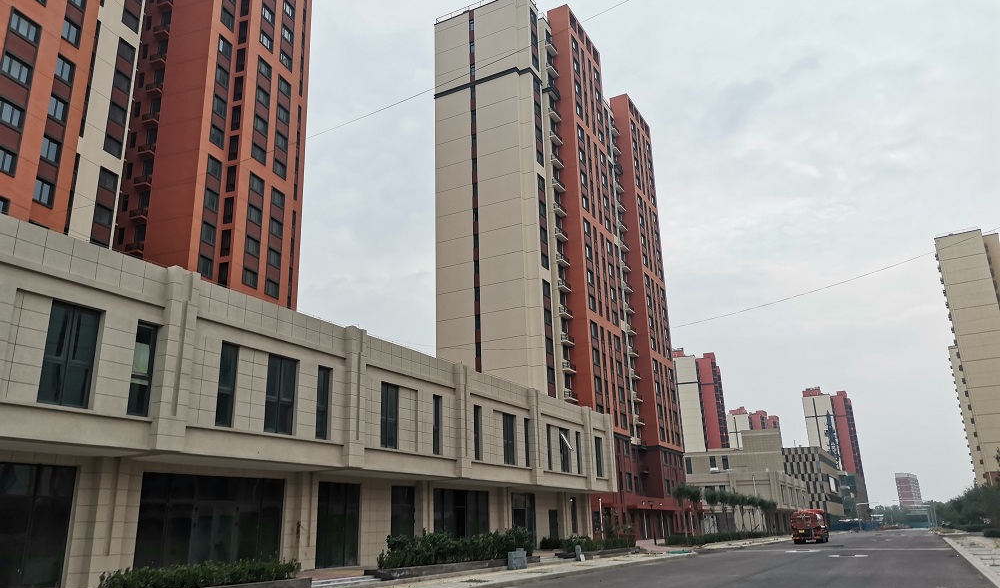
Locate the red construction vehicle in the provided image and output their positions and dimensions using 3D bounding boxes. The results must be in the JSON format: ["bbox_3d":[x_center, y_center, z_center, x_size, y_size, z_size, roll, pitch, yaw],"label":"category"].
[{"bbox_3d":[26.302,19.658,63.475,2.069,2.600,6.100,-11,-20,26],"label":"red construction vehicle"}]

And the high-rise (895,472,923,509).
[{"bbox_3d":[378.210,187.397,691.252,14.000,40.871,26.000,-16,-22,38],"label":"high-rise"}]

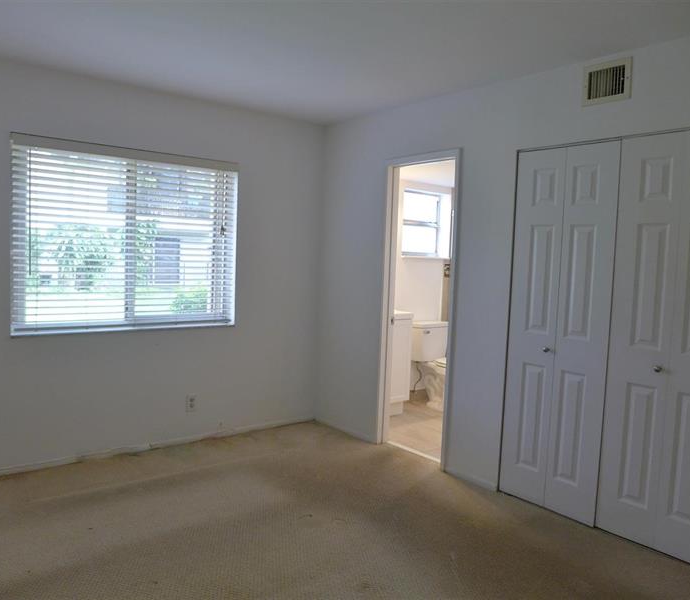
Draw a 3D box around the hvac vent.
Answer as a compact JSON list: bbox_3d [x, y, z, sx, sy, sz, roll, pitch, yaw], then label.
[{"bbox_3d":[1.349,-1.123,2.864,0.025,0.211,0.254,-2,6,-41],"label":"hvac vent"}]

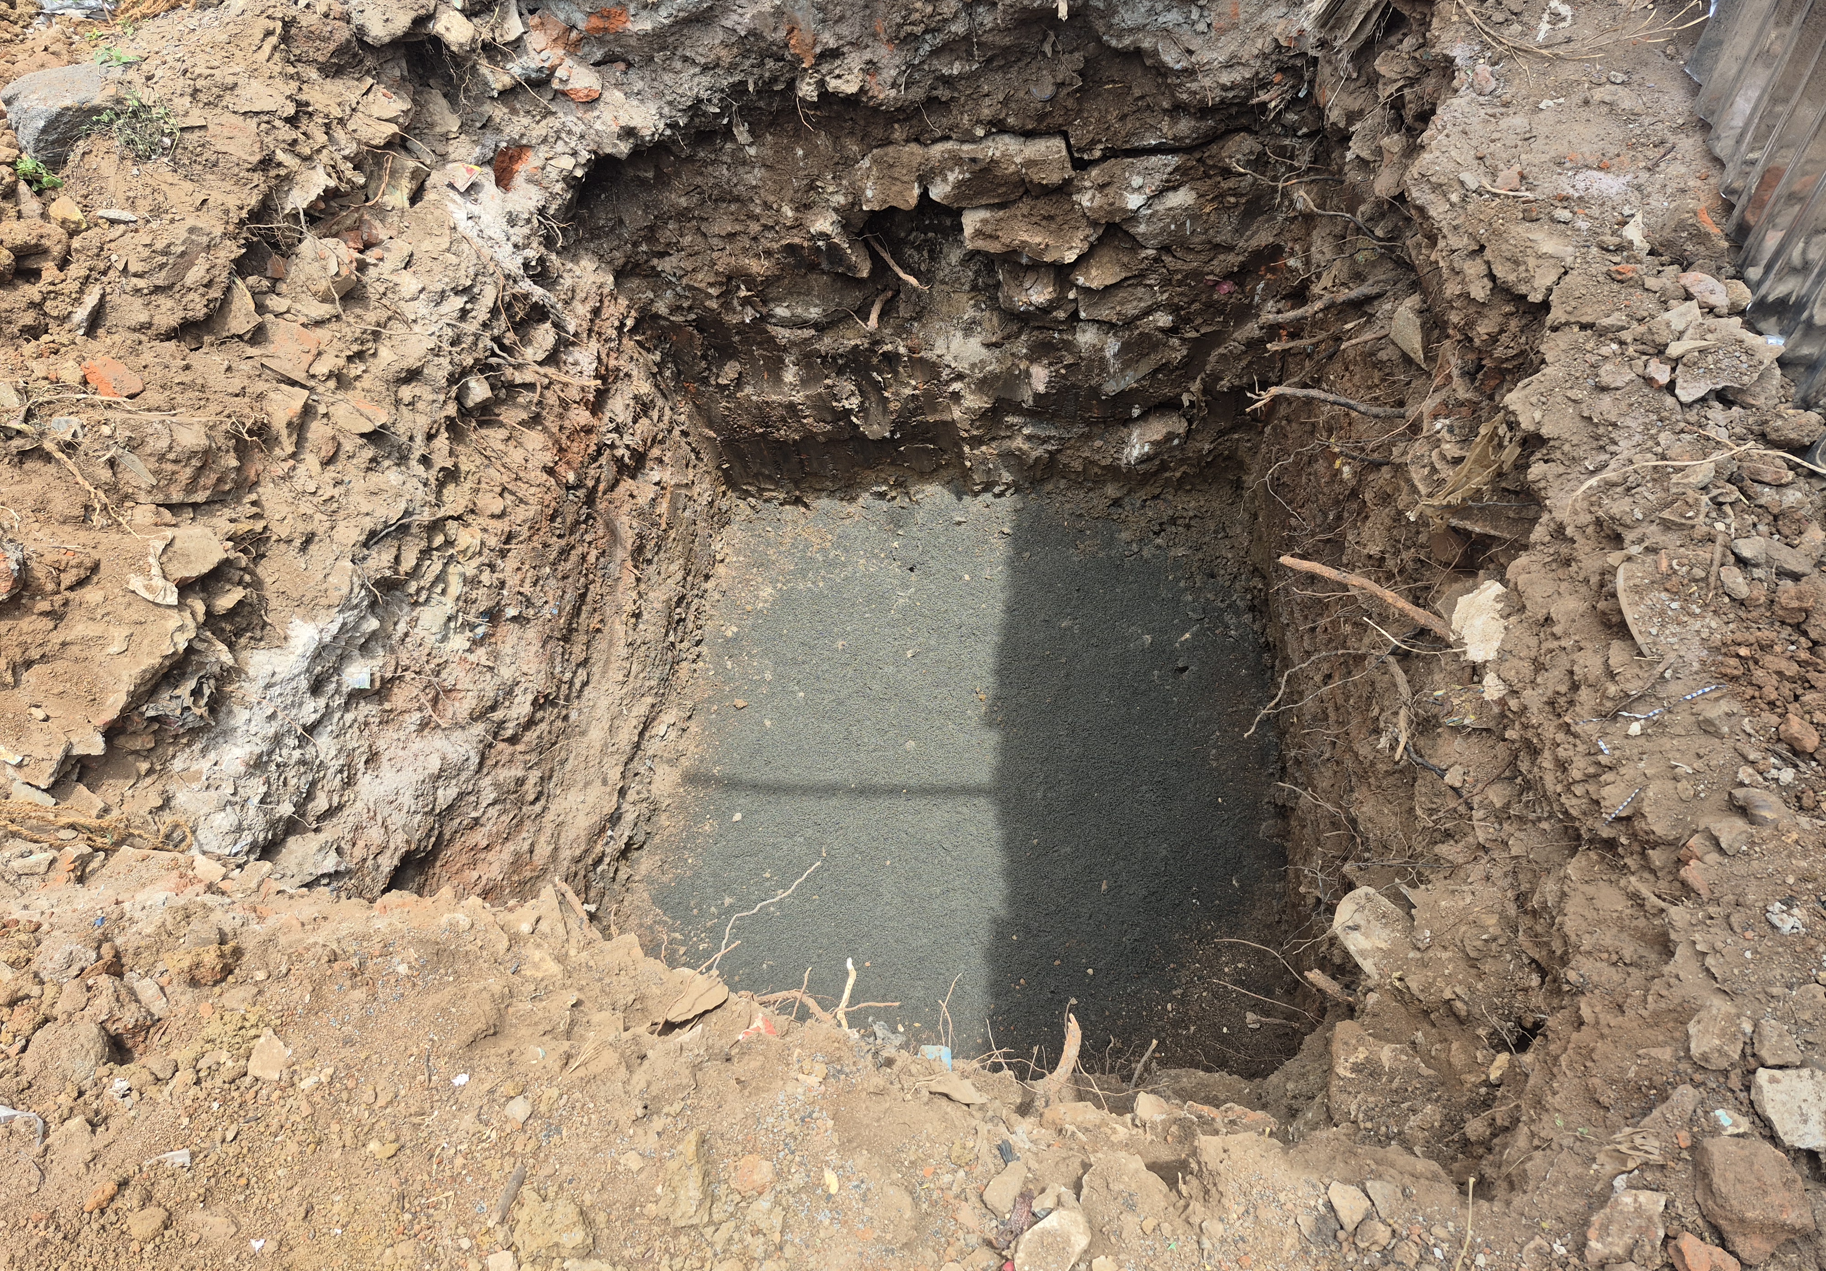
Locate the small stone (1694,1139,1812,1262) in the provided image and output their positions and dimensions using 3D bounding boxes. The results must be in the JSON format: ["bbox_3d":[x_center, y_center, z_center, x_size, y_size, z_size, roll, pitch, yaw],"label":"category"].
[{"bbox_3d":[0.861,0.578,1.244,0.092,0.069,0.115,-24,65,-12],"label":"small stone"}]

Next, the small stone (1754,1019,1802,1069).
[{"bbox_3d":[0.997,0.471,1.403,0.040,0.024,0.048,-2,62,-1],"label":"small stone"}]

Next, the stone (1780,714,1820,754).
[{"bbox_3d":[1.171,0.130,1.600,0.041,0.024,0.032,41,69,19],"label":"stone"}]

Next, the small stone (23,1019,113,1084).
[{"bbox_3d":[-0.922,0.454,1.322,0.082,0.049,0.066,5,62,3],"label":"small stone"}]

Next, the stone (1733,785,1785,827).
[{"bbox_3d":[1.083,0.218,1.550,0.048,0.028,0.045,-7,62,-4],"label":"stone"}]

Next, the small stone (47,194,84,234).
[{"bbox_3d":[-1.319,-0.656,1.889,0.062,0.041,0.047,40,69,19],"label":"small stone"}]

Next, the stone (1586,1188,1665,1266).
[{"bbox_3d":[0.757,0.630,1.284,0.076,0.042,0.076,6,62,3],"label":"stone"}]

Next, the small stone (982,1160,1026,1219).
[{"bbox_3d":[0.100,0.588,1.295,0.030,0.023,0.056,35,67,17],"label":"small stone"}]

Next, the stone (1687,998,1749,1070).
[{"bbox_3d":[0.927,0.463,1.402,0.045,0.034,0.069,20,63,10],"label":"stone"}]

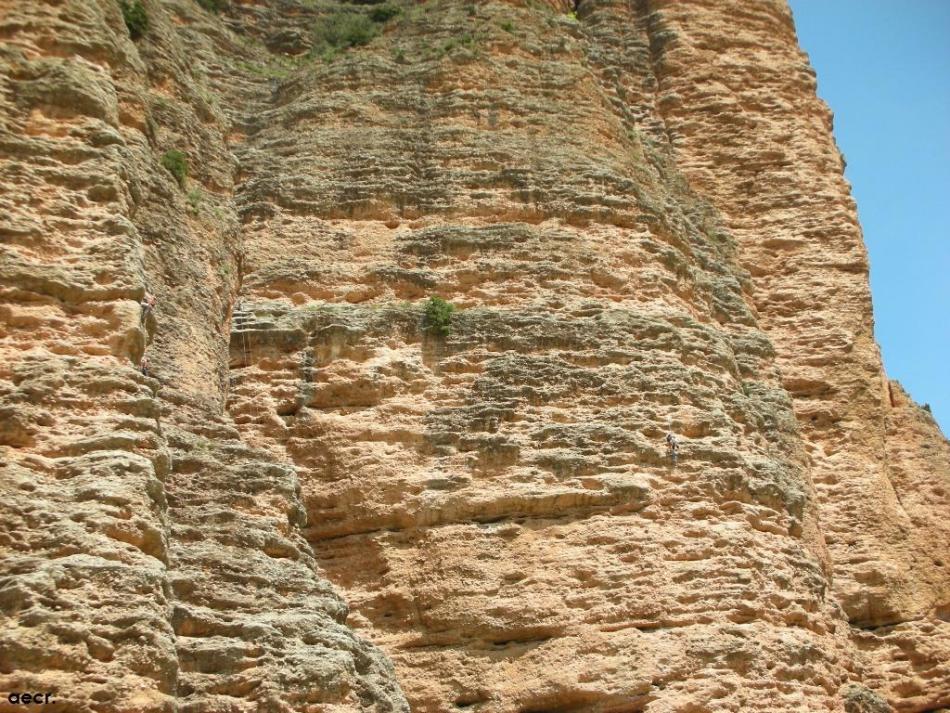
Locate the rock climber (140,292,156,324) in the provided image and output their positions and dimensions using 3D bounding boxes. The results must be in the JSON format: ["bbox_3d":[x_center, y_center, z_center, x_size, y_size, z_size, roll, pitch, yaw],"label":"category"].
[{"bbox_3d":[-15.773,-2.319,61.000,0.700,1.650,0.700,11,-27,-27],"label":"rock climber"}]

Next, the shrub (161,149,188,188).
[{"bbox_3d":[-15.707,-9.827,66.000,1.400,1.900,1.300,-2,-24,0],"label":"shrub"}]

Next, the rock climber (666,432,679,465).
[{"bbox_3d":[10.167,4.736,65.000,0.600,1.600,0.600,2,-24,-9],"label":"rock climber"}]

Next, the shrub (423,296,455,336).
[{"bbox_3d":[-1.951,-2.138,67.500,1.650,1.950,1.400,-2,-24,0],"label":"shrub"}]

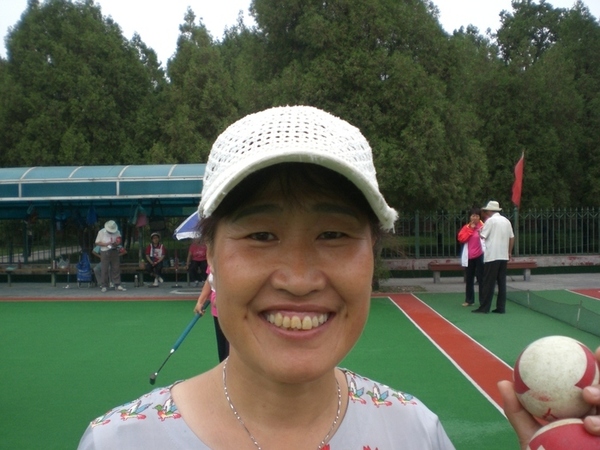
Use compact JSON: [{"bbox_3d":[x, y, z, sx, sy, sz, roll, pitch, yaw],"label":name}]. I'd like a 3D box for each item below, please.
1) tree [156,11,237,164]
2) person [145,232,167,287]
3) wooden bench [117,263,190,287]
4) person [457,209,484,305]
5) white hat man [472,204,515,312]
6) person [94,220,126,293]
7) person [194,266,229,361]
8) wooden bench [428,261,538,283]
[{"bbox_3d":[-4.197,-3.772,26.974,3.700,10.300,3.700,-1,0,0],"label":"tree"},{"bbox_3d":[-3.366,0.804,15.297,0.500,1.240,0.750,-1,0,-5],"label":"person"},{"bbox_3d":[-3.438,1.209,15.549,1.700,0.430,0.420,-1,0,1],"label":"wooden bench"},{"bbox_3d":[2.857,0.547,11.046,0.480,1.610,0.380,-1,0,5],"label":"person"},{"bbox_3d":[2.976,0.499,10.196,0.530,1.710,0.420,-1,0,-30],"label":"white hat man"},{"bbox_3d":[-4.111,0.661,14.246,0.580,1.560,0.450,-1,0,-12],"label":"person"},{"bbox_3d":[-0.629,0.645,5.846,0.560,1.570,0.450,-1,0,23],"label":"person"},{"bbox_3d":[4.206,1.086,15.149,2.470,0.450,0.420,-1,0,1],"label":"wooden bench"}]

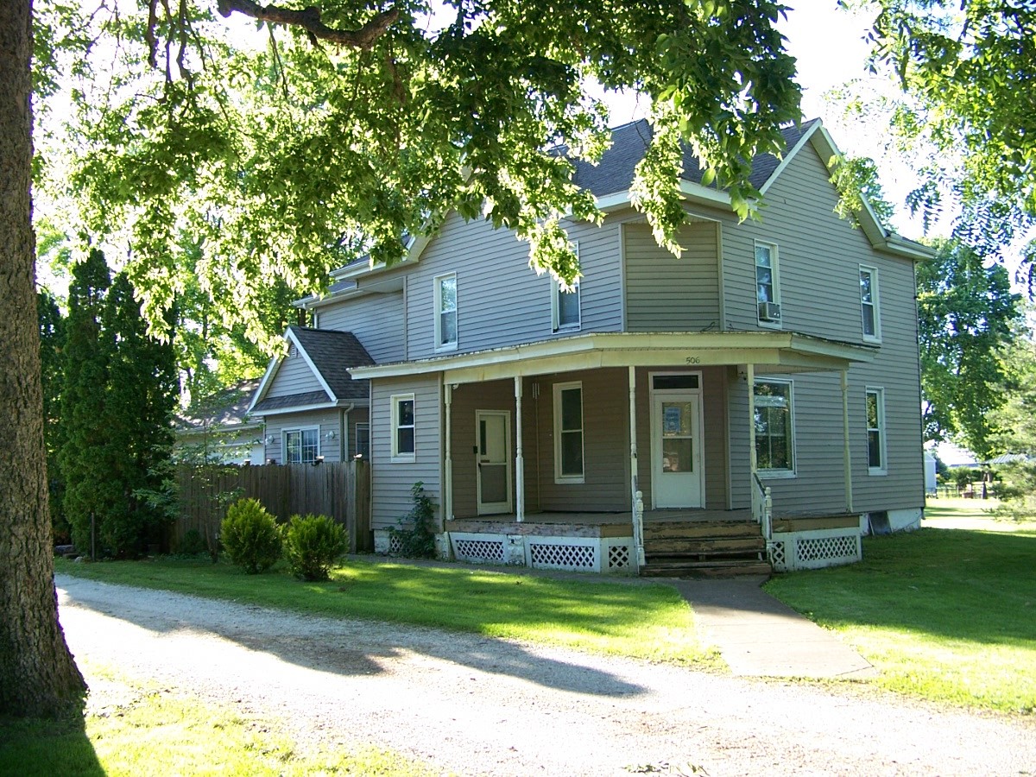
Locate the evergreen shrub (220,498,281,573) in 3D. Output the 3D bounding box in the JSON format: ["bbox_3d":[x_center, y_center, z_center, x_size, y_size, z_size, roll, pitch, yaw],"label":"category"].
[{"bbox_3d":[-4.312,2.368,16.850,0.970,1.190,0.970,0,-5,-14],"label":"evergreen shrub"}]

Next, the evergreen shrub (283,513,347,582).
[{"bbox_3d":[-2.979,2.322,15.350,0.960,0.960,0.960,0,-5,-11],"label":"evergreen shrub"}]

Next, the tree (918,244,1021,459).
[{"bbox_3d":[21.367,-1.216,50.000,6.300,12.000,6.300,-3,-5,23],"label":"tree"}]

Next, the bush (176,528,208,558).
[{"bbox_3d":[-6.489,3.060,20.800,0.650,0.530,0.620,0,-5,-17],"label":"bush"}]

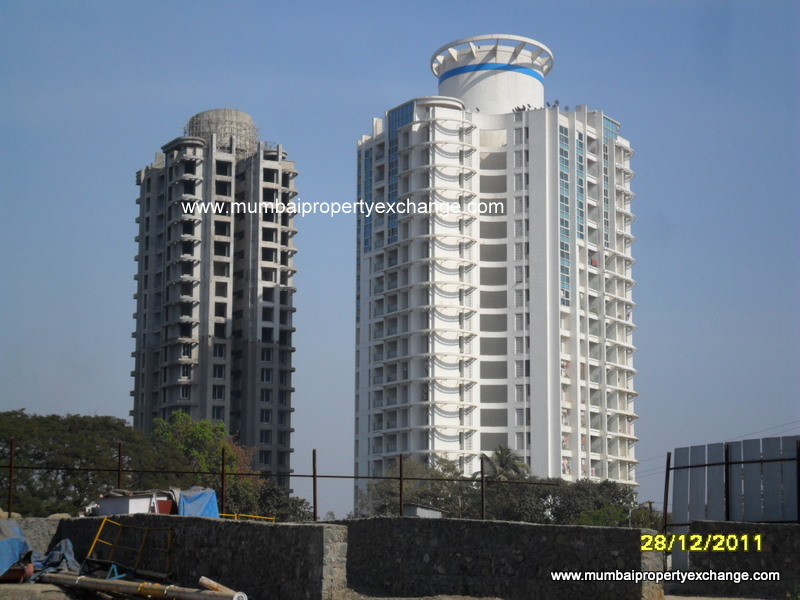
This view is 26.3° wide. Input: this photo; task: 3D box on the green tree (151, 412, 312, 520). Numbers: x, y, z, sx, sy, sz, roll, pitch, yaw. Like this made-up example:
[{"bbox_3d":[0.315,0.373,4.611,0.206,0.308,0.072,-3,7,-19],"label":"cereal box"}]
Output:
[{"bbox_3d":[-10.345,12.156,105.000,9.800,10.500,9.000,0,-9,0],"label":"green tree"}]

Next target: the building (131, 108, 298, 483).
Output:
[{"bbox_3d":[-27.617,6.064,251.912,18.290,68.300,19.470,5,-10,-29],"label":"building"}]

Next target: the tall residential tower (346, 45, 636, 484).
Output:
[{"bbox_3d":[12.435,1.499,226.684,37.200,70.000,32.600,0,-9,1],"label":"tall residential tower"}]

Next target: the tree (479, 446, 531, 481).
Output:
[{"bbox_3d":[8.775,18.229,145.000,4.800,11.620,4.800,0,-9,0],"label":"tree"}]

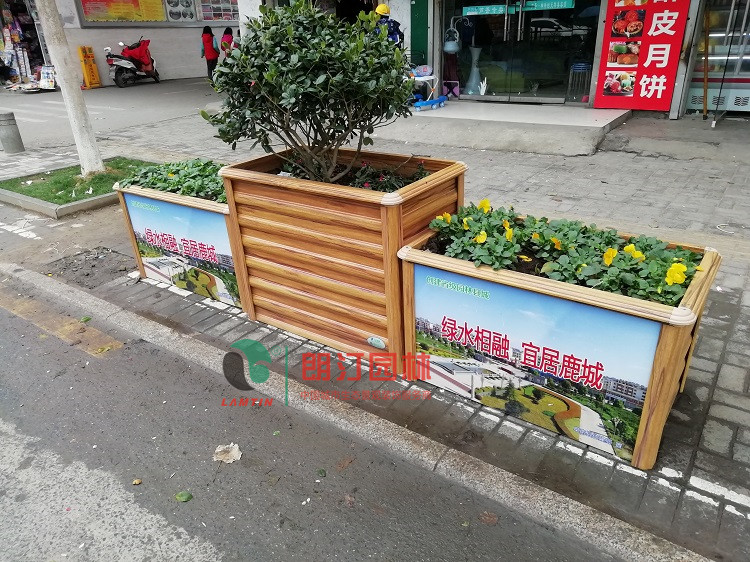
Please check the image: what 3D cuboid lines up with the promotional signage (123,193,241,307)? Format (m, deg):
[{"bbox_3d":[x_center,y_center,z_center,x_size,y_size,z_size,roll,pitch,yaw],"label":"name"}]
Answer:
[{"bbox_3d":[-1.119,-0.190,3.275,0.898,0.550,0.029,14,30,32],"label":"promotional signage"}]

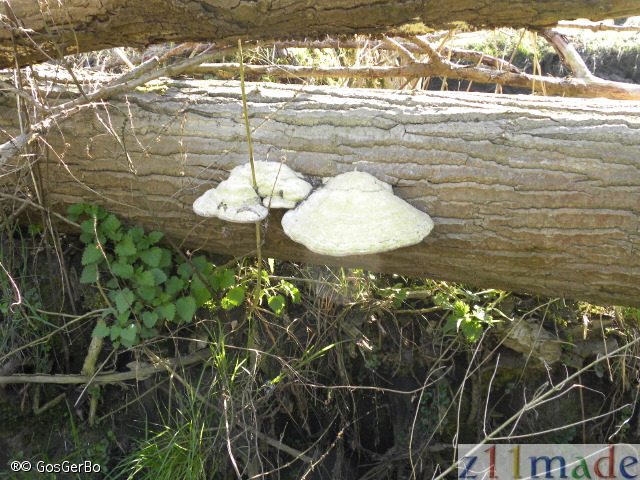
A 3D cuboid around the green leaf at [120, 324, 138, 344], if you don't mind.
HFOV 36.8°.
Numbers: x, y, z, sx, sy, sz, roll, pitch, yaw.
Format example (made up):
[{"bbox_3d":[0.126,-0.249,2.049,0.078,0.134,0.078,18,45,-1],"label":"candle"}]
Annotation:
[{"bbox_3d":[-0.444,0.221,2.240,0.041,0.049,0.016,0,-15,0],"label":"green leaf"}]

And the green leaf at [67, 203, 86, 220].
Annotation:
[{"bbox_3d":[-0.590,-0.069,2.330,0.046,0.037,0.017,9,-27,-4],"label":"green leaf"}]

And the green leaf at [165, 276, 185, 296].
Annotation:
[{"bbox_3d":[-0.313,0.100,2.070,0.043,0.014,0.045,2,60,4],"label":"green leaf"}]

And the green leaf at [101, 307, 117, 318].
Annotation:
[{"bbox_3d":[-0.497,0.173,2.280,0.038,0.018,0.033,0,60,0],"label":"green leaf"}]

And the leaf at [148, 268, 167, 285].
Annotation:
[{"bbox_3d":[-0.387,0.087,2.290,0.043,0.043,0.017,11,-27,0],"label":"leaf"}]

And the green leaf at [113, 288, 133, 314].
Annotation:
[{"bbox_3d":[-0.454,0.144,2.240,0.044,0.062,0.018,0,-15,0],"label":"green leaf"}]

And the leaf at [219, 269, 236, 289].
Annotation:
[{"bbox_3d":[-0.205,0.085,2.130,0.040,0.014,0.046,-3,60,-8],"label":"leaf"}]

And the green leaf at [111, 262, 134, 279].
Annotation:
[{"bbox_3d":[-0.468,0.072,2.280,0.052,0.018,0.047,0,60,0],"label":"green leaf"}]

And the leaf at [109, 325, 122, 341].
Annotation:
[{"bbox_3d":[-0.479,0.216,2.250,0.030,0.041,0.017,18,-27,2],"label":"leaf"}]

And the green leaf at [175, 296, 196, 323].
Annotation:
[{"bbox_3d":[-0.315,0.163,2.260,0.048,0.064,0.017,-3,-26,-6],"label":"green leaf"}]

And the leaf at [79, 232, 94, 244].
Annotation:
[{"bbox_3d":[-0.576,-0.003,2.380,0.037,0.032,0.016,0,-20,0],"label":"leaf"}]

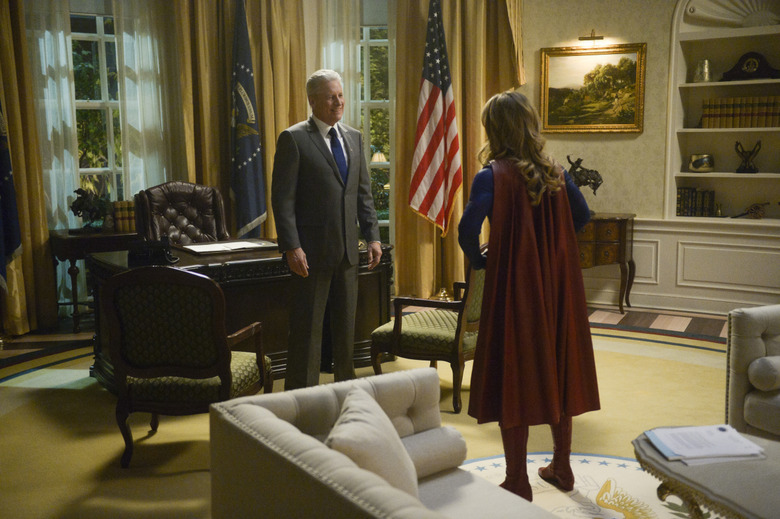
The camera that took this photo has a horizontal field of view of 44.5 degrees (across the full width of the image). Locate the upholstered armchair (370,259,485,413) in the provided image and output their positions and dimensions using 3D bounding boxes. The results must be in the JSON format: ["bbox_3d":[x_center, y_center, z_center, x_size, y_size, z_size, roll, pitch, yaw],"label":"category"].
[{"bbox_3d":[0.338,0.352,5.674,0.660,0.980,0.660,5,11,34],"label":"upholstered armchair"}]

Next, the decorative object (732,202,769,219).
[{"bbox_3d":[2.884,-0.394,7.657,0.280,0.135,0.130,5,11,33],"label":"decorative object"}]

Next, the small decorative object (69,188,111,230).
[{"bbox_3d":[-2.457,-0.398,7.790,0.330,0.360,0.200,-4,10,-20],"label":"small decorative object"}]

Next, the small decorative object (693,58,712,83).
[{"bbox_3d":[2.722,-1.641,8.293,0.140,0.200,0.140,5,9,35],"label":"small decorative object"}]

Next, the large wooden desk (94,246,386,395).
[{"bbox_3d":[-1.025,0.327,6.554,1.830,0.790,1.020,-6,11,-29],"label":"large wooden desk"}]

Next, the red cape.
[{"bbox_3d":[0.641,0.123,4.279,0.500,1.140,0.330,-3,8,-20],"label":"red cape"}]

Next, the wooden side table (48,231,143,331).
[{"bbox_3d":[-2.329,0.157,8.144,0.950,0.780,0.500,-5,8,-32],"label":"wooden side table"}]

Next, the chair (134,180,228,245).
[{"bbox_3d":[-1.555,0.007,7.332,0.710,1.190,0.780,-5,10,-23],"label":"chair"}]

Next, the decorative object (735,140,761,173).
[{"bbox_3d":[3.068,-0.886,8.171,0.200,0.270,0.110,5,9,35],"label":"decorative object"}]

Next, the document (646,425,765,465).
[{"bbox_3d":[1.065,0.628,3.244,0.310,0.020,0.320,-1,7,-8],"label":"document"}]

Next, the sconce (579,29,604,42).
[{"bbox_3d":[1.661,-1.861,7.856,0.230,0.120,0.180,4,10,27],"label":"sconce"}]

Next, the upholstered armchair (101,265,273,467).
[{"bbox_3d":[-0.984,0.487,4.781,0.650,0.940,0.690,0,7,6],"label":"upholstered armchair"}]

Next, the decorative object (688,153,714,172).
[{"bbox_3d":[2.743,-0.841,8.383,0.190,0.150,0.190,5,9,35],"label":"decorative object"}]

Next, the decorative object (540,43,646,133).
[{"bbox_3d":[1.695,-1.427,7.989,0.890,0.730,0.060,4,10,27],"label":"decorative object"}]

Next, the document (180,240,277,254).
[{"bbox_3d":[-1.091,-0.085,6.539,0.580,0.025,0.340,-5,9,-33],"label":"document"}]

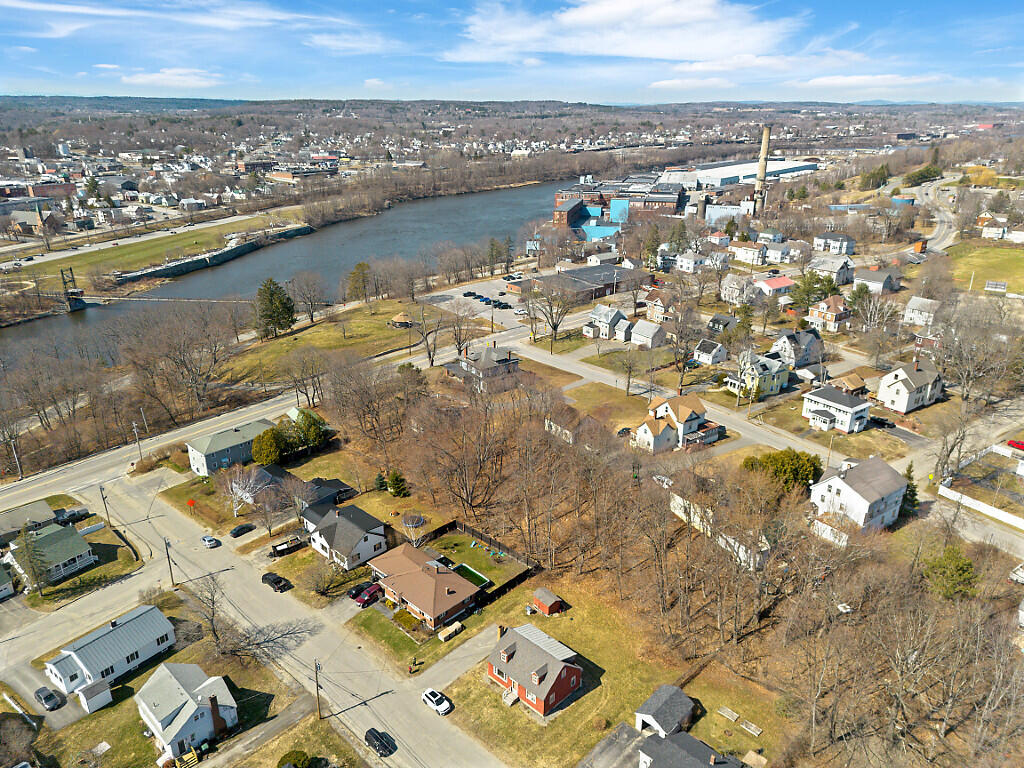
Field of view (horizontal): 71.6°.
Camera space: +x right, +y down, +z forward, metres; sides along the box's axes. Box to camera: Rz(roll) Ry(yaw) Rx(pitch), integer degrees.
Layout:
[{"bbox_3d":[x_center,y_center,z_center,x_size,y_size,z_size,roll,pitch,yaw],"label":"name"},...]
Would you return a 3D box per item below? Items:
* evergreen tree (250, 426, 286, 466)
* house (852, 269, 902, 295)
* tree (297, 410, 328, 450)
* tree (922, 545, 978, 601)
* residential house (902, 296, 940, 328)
[{"bbox_3d":[-56.489,13.879,165.287,7.300,8.300,7.300,0,22,0],"label":"evergreen tree"},{"bbox_3d":[163.790,-46.348,320.372,12.500,8.000,12.300,-19,28,-39],"label":"house"},{"bbox_3d":[-49.998,11.059,177.264,6.500,9.000,6.500,0,22,0],"label":"tree"},{"bbox_3d":[74.478,31.567,120.208,9.000,9.500,9.000,0,22,0],"label":"tree"},{"bbox_3d":[151.260,-27.370,260.940,9.800,9.000,9.200,18,27,38],"label":"residential house"}]

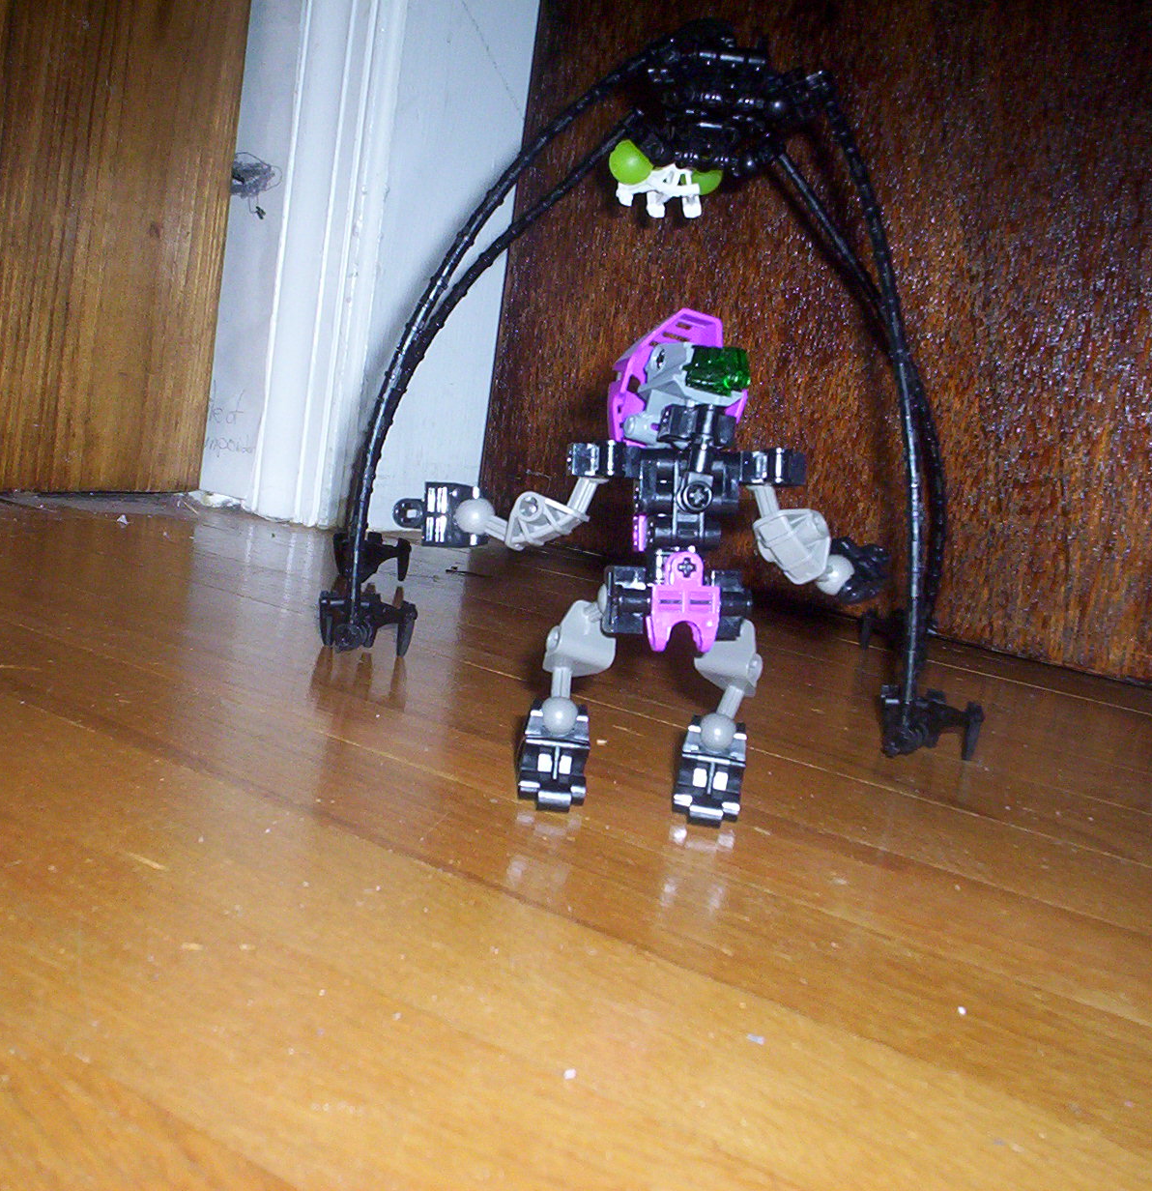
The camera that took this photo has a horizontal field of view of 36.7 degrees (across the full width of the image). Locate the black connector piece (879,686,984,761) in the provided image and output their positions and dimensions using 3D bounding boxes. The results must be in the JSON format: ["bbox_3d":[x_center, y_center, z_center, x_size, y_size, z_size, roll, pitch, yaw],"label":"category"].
[{"bbox_3d":[0.119,0.043,0.583,0.035,0.022,0.024,8,9,0],"label":"black connector piece"}]

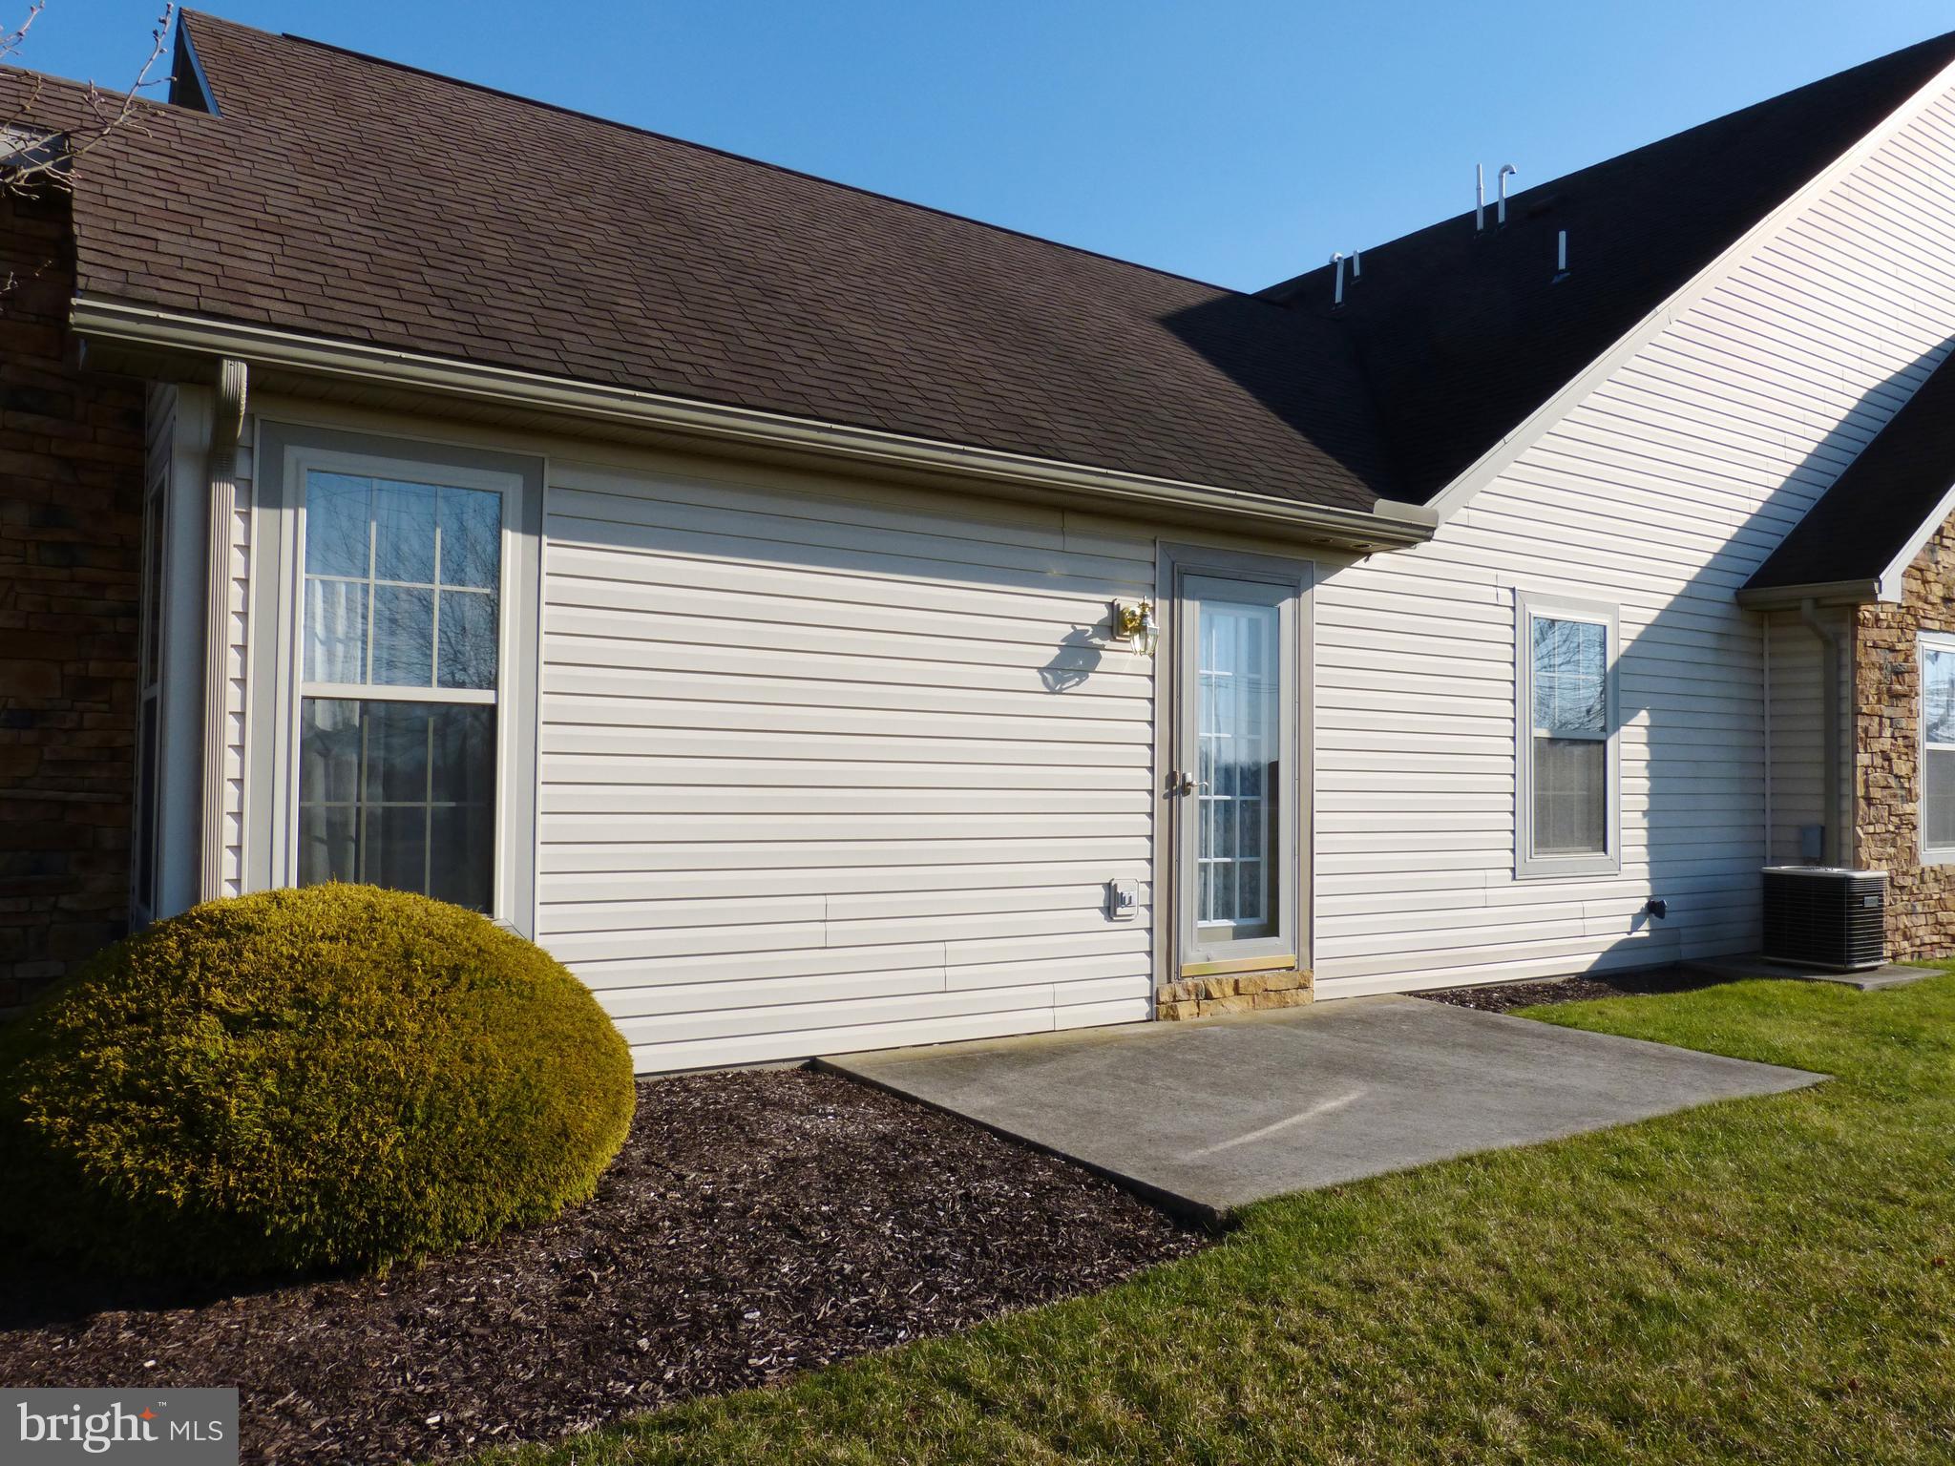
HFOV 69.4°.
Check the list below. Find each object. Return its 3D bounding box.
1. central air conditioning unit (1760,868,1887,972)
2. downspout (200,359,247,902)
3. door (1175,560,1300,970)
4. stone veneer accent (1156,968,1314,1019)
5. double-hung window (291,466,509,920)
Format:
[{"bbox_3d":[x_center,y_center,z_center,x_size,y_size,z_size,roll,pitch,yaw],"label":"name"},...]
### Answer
[{"bbox_3d":[5.695,1.250,9.495,0.545,0.614,0.545,2,-2,-33],"label":"central air conditioning unit"},{"bbox_3d":[-2.466,0.043,4.586,0.073,2.430,0.330,2,-2,-33],"label":"downspout"},{"bbox_3d":[1.347,0.219,7.323,0.880,2.038,0.065,2,-2,-33],"label":"door"},{"bbox_3d":[1.321,1.350,7.261,1.115,0.165,0.090,2,-2,-33],"label":"stone veneer accent"},{"bbox_3d":[-2.059,-0.145,5.064,0.760,1.610,0.090,2,-2,-33],"label":"double-hung window"}]

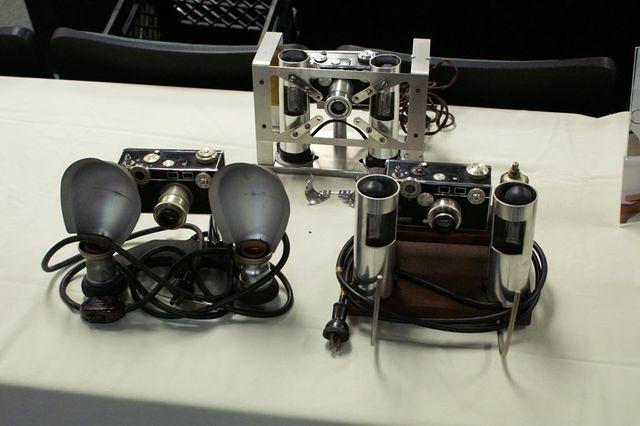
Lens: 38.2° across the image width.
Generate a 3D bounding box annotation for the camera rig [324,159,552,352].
[{"bbox_3d":[0.158,0.046,1.172,0.283,0.182,0.208,3,36,5],"label":"camera rig"}]

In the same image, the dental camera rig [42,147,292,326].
[{"bbox_3d":[-0.203,0.019,1.203,0.334,0.195,0.162,1,36,3],"label":"dental camera rig"}]

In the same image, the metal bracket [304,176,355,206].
[{"bbox_3d":[0.022,-0.035,1.417,0.086,0.026,0.050,2,36,4],"label":"metal bracket"}]

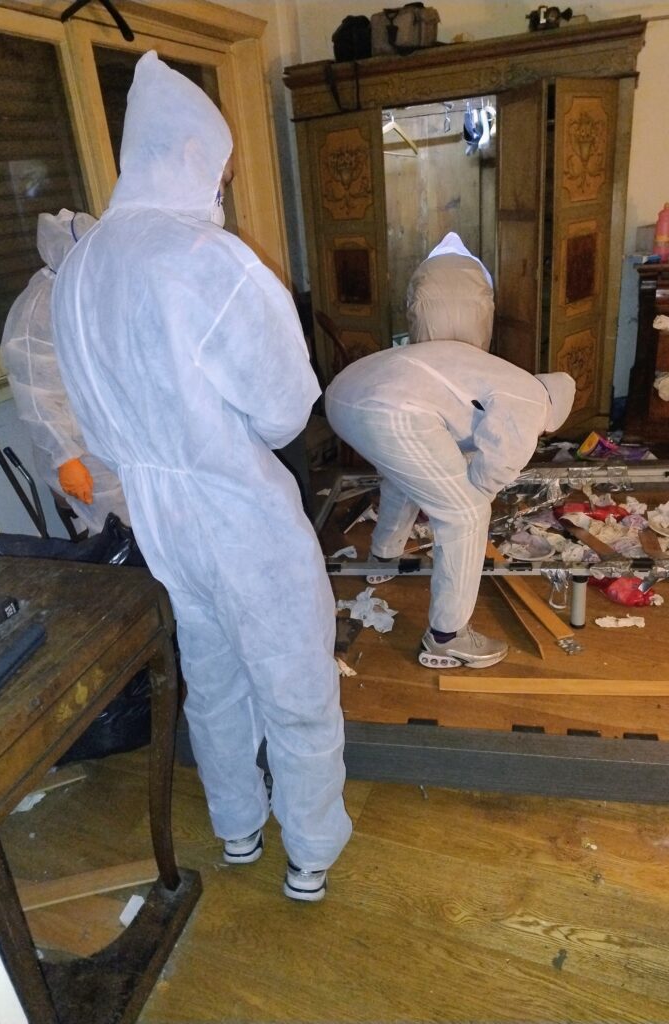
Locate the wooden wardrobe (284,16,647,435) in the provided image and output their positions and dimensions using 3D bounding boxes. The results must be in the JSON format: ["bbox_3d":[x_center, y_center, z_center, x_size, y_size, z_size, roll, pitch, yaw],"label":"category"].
[{"bbox_3d":[0.798,-1.594,4.353,1.888,2.090,0.620,5,26,23],"label":"wooden wardrobe"}]

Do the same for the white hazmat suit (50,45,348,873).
[{"bbox_3d":[-0.210,0.013,1.433,0.510,1.630,0.440,17,32,40],"label":"white hazmat suit"}]

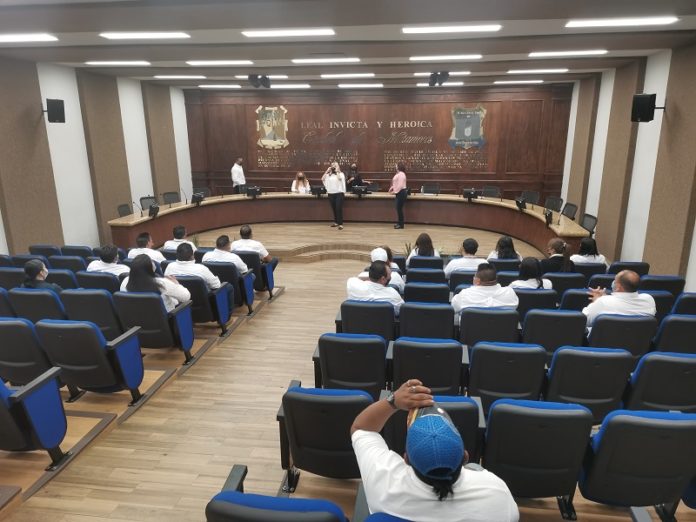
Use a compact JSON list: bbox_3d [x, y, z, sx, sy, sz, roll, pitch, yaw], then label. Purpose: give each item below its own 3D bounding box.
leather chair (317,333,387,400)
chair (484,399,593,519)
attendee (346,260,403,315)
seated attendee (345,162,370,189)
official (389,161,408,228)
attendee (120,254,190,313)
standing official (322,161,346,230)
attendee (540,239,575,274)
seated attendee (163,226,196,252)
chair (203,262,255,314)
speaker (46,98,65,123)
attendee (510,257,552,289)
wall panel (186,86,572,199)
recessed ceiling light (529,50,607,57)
[{"bbox_3d":[0.063,0.903,4.296,0.600,0.920,0.620,2,16,8],"label":"leather chair"},{"bbox_3d":[1.112,1.157,3.283,0.599,0.920,0.599,2,16,8],"label":"chair"},{"bbox_3d":[0.307,0.524,5.294,0.612,1.244,0.780,4,16,16],"label":"attendee"},{"bbox_3d":[0.198,-1.903,13.954,0.580,1.350,0.650,2,16,8],"label":"seated attendee"},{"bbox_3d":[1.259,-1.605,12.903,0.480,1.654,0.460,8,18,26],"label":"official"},{"bbox_3d":[-2.027,0.478,5.742,0.640,1.247,0.780,5,17,18],"label":"attendee"},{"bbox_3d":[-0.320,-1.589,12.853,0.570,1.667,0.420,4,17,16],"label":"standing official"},{"bbox_3d":[2.792,0.315,7.279,0.520,1.275,0.780,-4,16,-12],"label":"attendee"},{"bbox_3d":[-2.630,-0.010,8.567,0.551,1.234,0.796,2,15,10],"label":"seated attendee"},{"bbox_3d":[-1.770,0.357,7.800,0.600,0.910,0.640,2,16,8],"label":"chair"},{"bbox_3d":[-4.879,-2.506,8.736,0.290,0.390,0.270,-11,25,-33],"label":"speaker"},{"bbox_3d":[2.174,0.490,6.375,0.500,1.217,0.760,2,16,8],"label":"attendee"},{"bbox_3d":[0.712,-3.614,16.537,11.822,3.601,0.150,2,16,7],"label":"wall panel"},{"bbox_3d":[3.632,-3.423,8.612,1.200,0.070,0.200,2,16,8],"label":"recessed ceiling light"}]

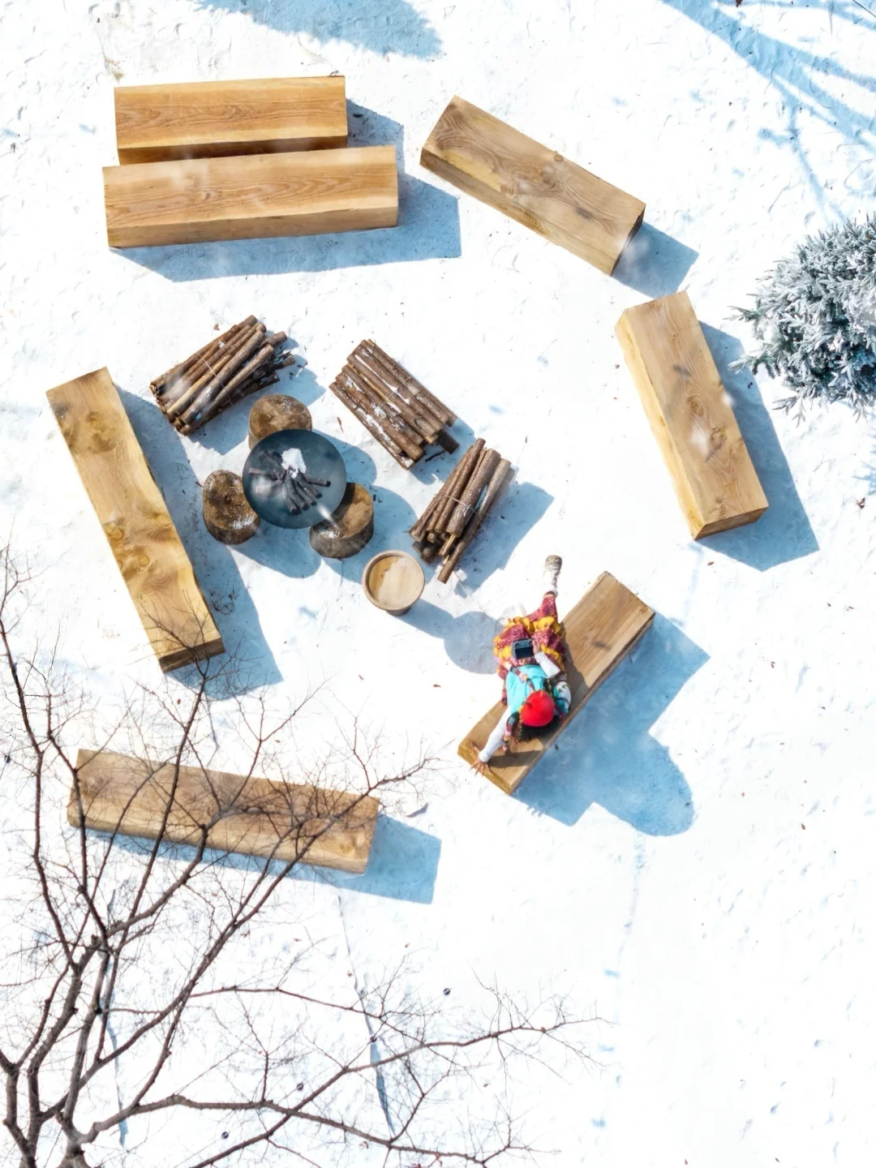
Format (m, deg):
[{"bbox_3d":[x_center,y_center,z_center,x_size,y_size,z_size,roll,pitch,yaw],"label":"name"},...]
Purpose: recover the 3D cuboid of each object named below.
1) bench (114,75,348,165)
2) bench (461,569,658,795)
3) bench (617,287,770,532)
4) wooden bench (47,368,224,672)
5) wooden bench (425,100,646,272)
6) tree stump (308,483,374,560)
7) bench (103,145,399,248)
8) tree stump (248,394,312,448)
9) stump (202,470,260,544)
[{"bbox_3d":[-1.646,-3.702,18.952,1.831,0.372,0.527,-4,75,-5],"label":"bench"},{"bbox_3d":[0.901,0.756,17.924,0.494,0.366,1.736,39,76,7],"label":"bench"},{"bbox_3d":[1.992,-1.331,18.547,0.507,0.383,1.860,-17,77,-8],"label":"bench"},{"bbox_3d":[-2.319,-0.491,18.052,0.490,0.361,2.311,-22,78,-9],"label":"wooden bench"},{"bbox_3d":[0.771,-3.201,18.988,1.794,0.348,0.533,31,75,5],"label":"wooden bench"},{"bbox_3d":[-0.744,-0.511,18.133,0.482,0.414,0.482,1,75,-3],"label":"tree stump"},{"bbox_3d":[-1.478,-3.077,18.786,2.304,0.391,0.515,-5,75,-5],"label":"bench"},{"bbox_3d":[-1.216,-1.169,18.288,0.486,0.396,0.486,1,75,-3],"label":"tree stump"},{"bbox_3d":[-1.574,-0.585,18.117,0.454,0.378,0.479,1,75,-3],"label":"stump"}]

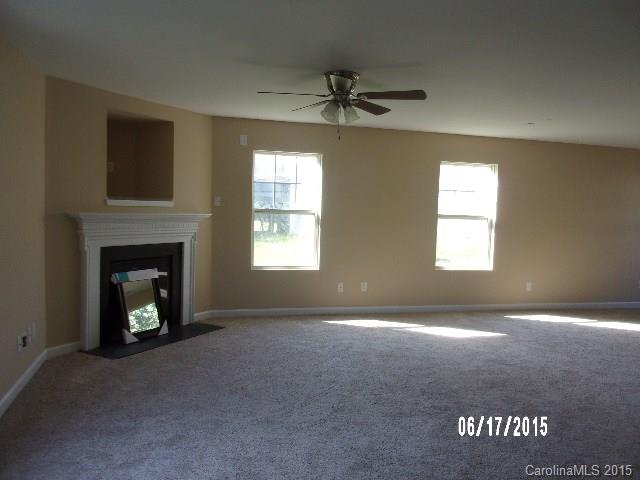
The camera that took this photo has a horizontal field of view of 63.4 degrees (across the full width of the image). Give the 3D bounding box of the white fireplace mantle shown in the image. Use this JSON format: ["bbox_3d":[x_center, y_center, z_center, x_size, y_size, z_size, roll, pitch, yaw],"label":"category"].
[{"bbox_3d":[-1.794,0.376,5.412,0.202,1.298,1.717,5,5,30],"label":"white fireplace mantle"}]

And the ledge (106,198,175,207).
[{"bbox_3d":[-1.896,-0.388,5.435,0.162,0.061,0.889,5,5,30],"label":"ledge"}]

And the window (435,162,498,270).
[{"bbox_3d":[2.059,-0.316,7.274,0.904,1.502,0.101,1,5,-15],"label":"window"}]

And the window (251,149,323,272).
[{"bbox_3d":[-0.418,-0.353,6.607,0.894,1.490,0.101,1,5,-15],"label":"window"}]

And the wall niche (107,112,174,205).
[{"bbox_3d":[-2.056,-0.858,5.497,0.505,0.889,0.869,5,5,30],"label":"wall niche"}]

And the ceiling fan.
[{"bbox_3d":[0.163,-1.073,3.939,1.293,0.379,1.273,1,5,-15],"label":"ceiling fan"}]

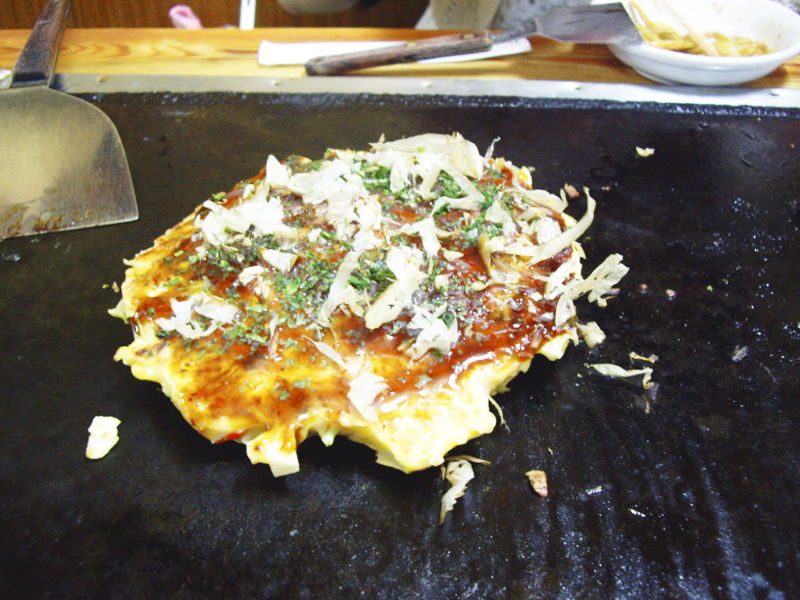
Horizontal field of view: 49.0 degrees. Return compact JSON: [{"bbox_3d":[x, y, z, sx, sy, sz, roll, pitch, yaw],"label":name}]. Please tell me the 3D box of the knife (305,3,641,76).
[{"bbox_3d":[0.045,-0.172,0.582,0.220,0.025,0.069,-6,38,5],"label":"knife"}]

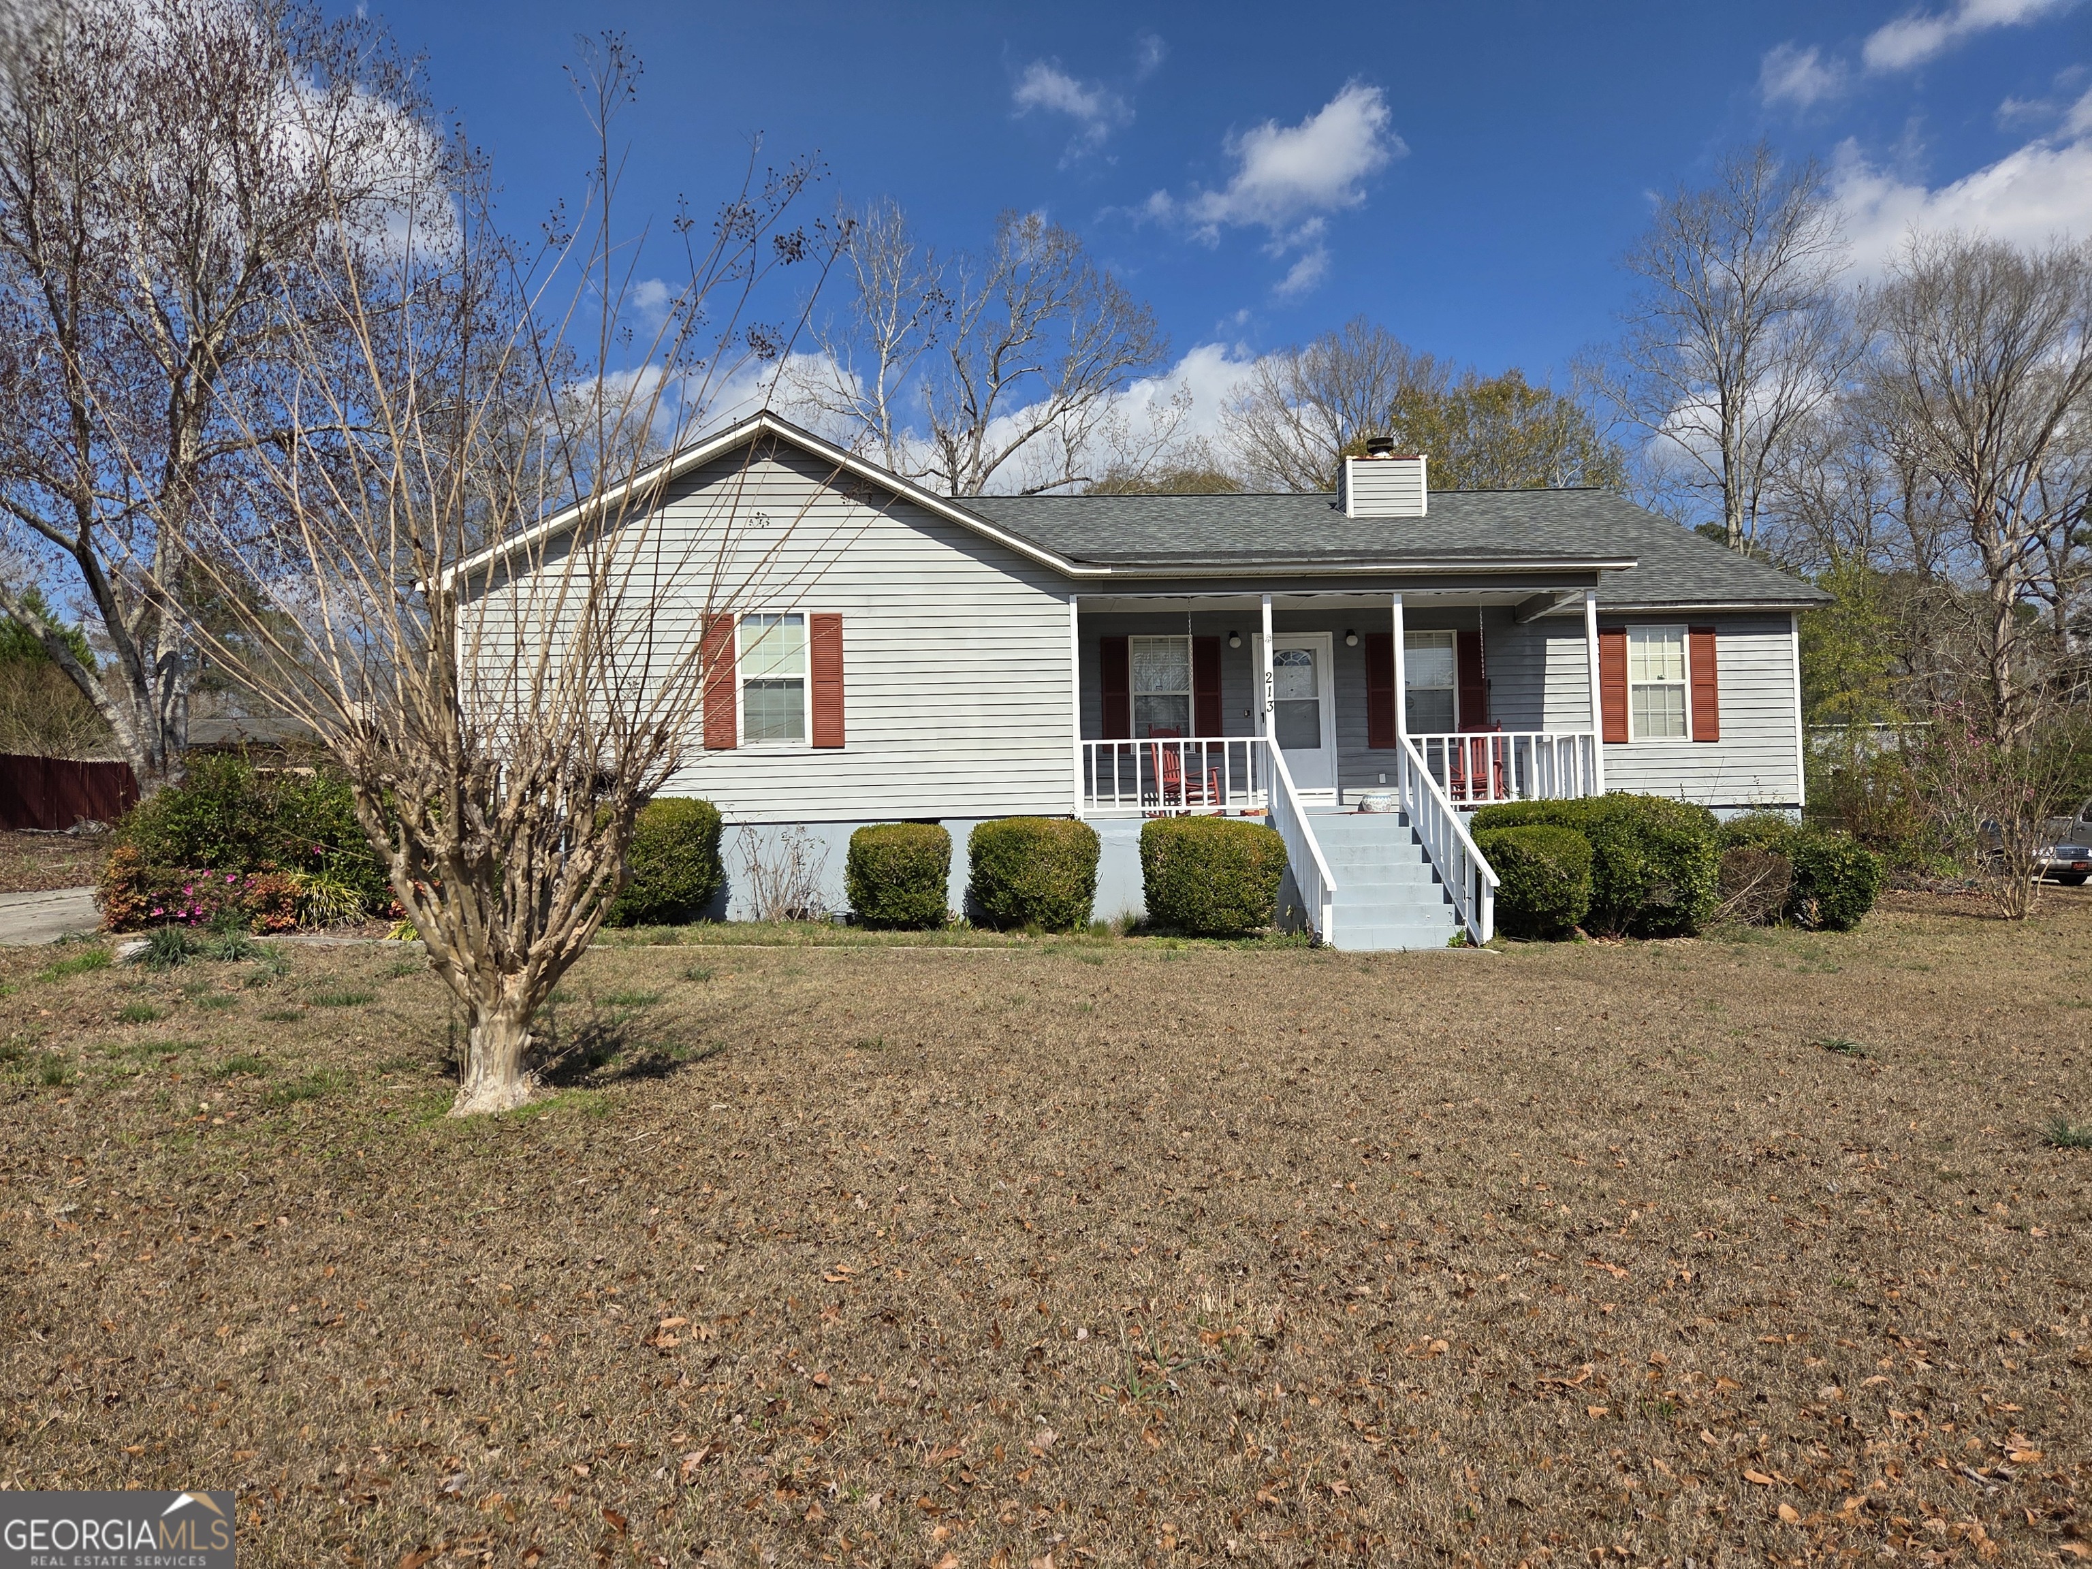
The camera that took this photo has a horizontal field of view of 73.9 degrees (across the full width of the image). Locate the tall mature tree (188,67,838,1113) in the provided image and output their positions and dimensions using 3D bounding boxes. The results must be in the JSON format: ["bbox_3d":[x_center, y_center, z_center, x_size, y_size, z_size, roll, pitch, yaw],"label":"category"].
[{"bbox_3d":[-2.544,-1.031,6.723,3.200,5.129,3.100,-1,-2,-6],"label":"tall mature tree"}]

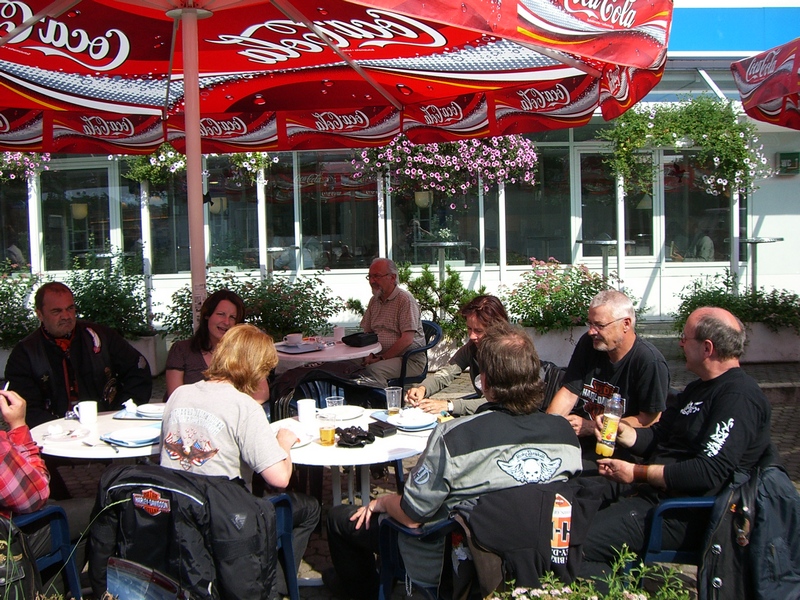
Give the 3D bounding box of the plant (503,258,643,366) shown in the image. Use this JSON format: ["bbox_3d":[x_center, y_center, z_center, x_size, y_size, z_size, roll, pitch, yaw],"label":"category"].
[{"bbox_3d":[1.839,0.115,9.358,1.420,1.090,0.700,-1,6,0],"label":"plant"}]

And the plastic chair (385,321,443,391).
[{"bbox_3d":[0.014,0.597,6.005,0.570,0.860,0.580,4,7,43],"label":"plastic chair"}]

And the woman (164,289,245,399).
[{"bbox_3d":[-0.881,0.586,4.254,0.500,1.260,0.800,-2,6,-5],"label":"woman"}]

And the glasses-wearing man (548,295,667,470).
[{"bbox_3d":[0.821,0.604,3.596,0.560,1.270,0.820,3,7,41],"label":"glasses-wearing man"}]

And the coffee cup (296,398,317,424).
[{"bbox_3d":[-0.403,0.481,3.772,0.083,0.099,0.083,-1,6,0],"label":"coffee cup"}]

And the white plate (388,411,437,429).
[{"bbox_3d":[0.054,0.514,3.779,0.213,0.025,0.213,-1,5,0],"label":"white plate"}]

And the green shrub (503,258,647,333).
[{"bbox_3d":[1.915,-0.038,9.636,1.550,0.820,0.800,-1,5,0],"label":"green shrub"}]

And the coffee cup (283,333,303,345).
[{"bbox_3d":[-0.719,0.270,5.901,0.125,0.066,0.105,-1,6,0],"label":"coffee cup"}]

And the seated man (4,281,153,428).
[{"bbox_3d":[-1.488,0.603,4.156,0.640,1.330,0.820,-3,5,-20],"label":"seated man"}]

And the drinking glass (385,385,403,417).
[{"bbox_3d":[-0.031,0.457,3.941,0.077,0.118,0.077,-1,5,0],"label":"drinking glass"}]

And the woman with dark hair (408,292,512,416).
[{"bbox_3d":[0.332,0.606,4.213,0.820,1.220,0.500,-5,6,-35],"label":"woman with dark hair"}]

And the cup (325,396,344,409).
[{"bbox_3d":[-0.286,0.485,3.864,0.078,0.112,0.078,-1,5,0],"label":"cup"}]

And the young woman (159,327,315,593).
[{"bbox_3d":[-0.568,0.700,3.382,0.500,1.220,0.800,0,5,19],"label":"young woman"}]

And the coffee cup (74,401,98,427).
[{"bbox_3d":[-1.418,0.515,3.961,0.103,0.094,0.080,-3,5,-20],"label":"coffee cup"}]

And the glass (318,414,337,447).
[{"bbox_3d":[-0.287,0.516,3.474,0.070,0.118,0.070,-1,5,0],"label":"glass"}]

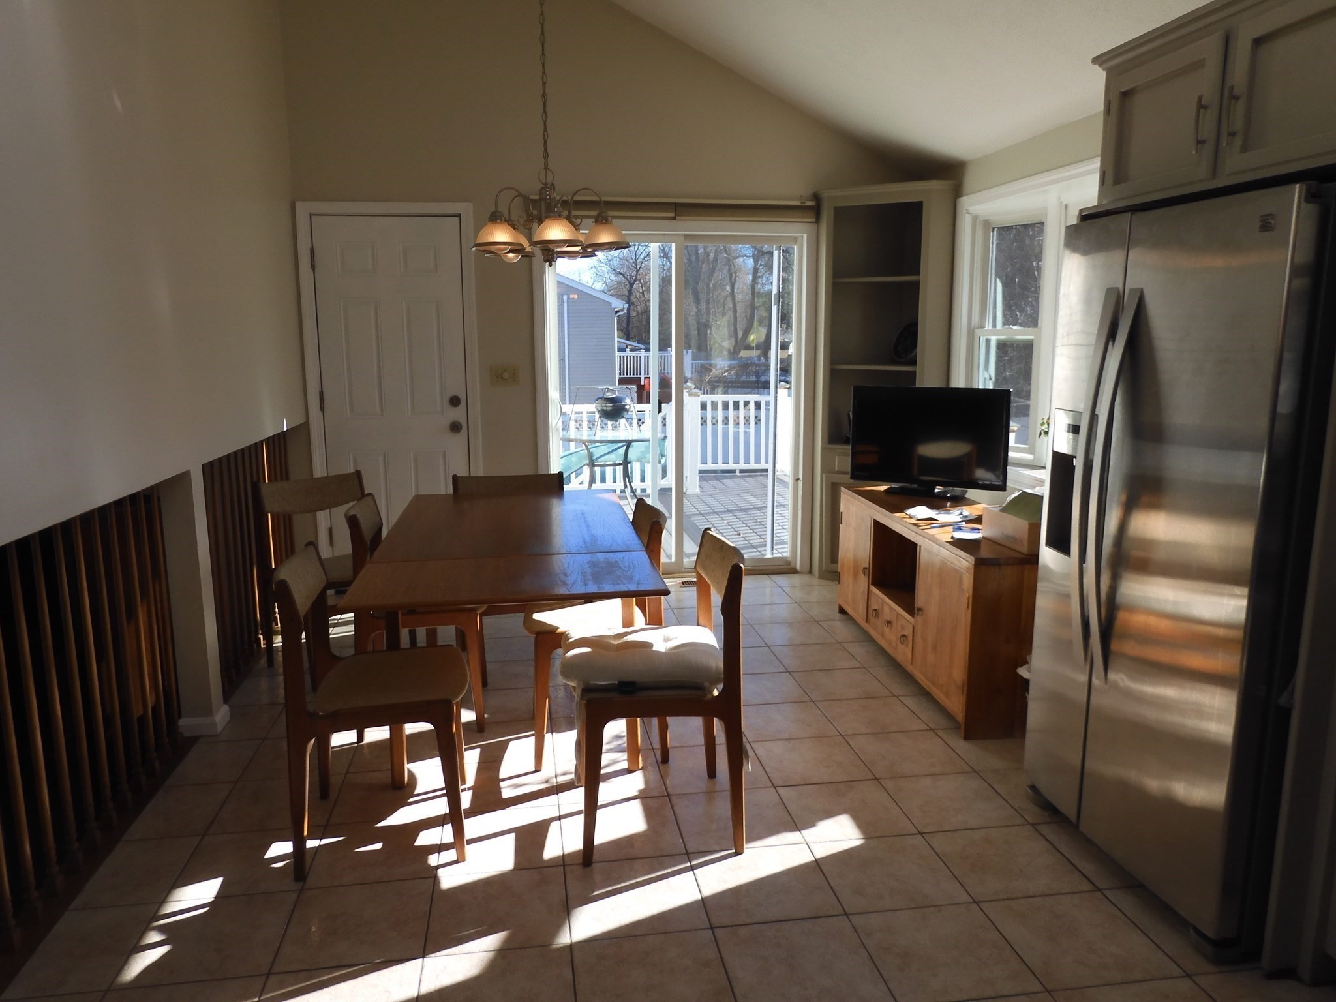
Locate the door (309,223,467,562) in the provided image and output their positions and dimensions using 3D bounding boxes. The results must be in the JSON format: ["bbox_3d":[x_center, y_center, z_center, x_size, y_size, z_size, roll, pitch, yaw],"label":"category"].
[{"bbox_3d":[-1.498,-0.519,5.136,0.771,2.032,0.060,-2,10,-9],"label":"door"}]

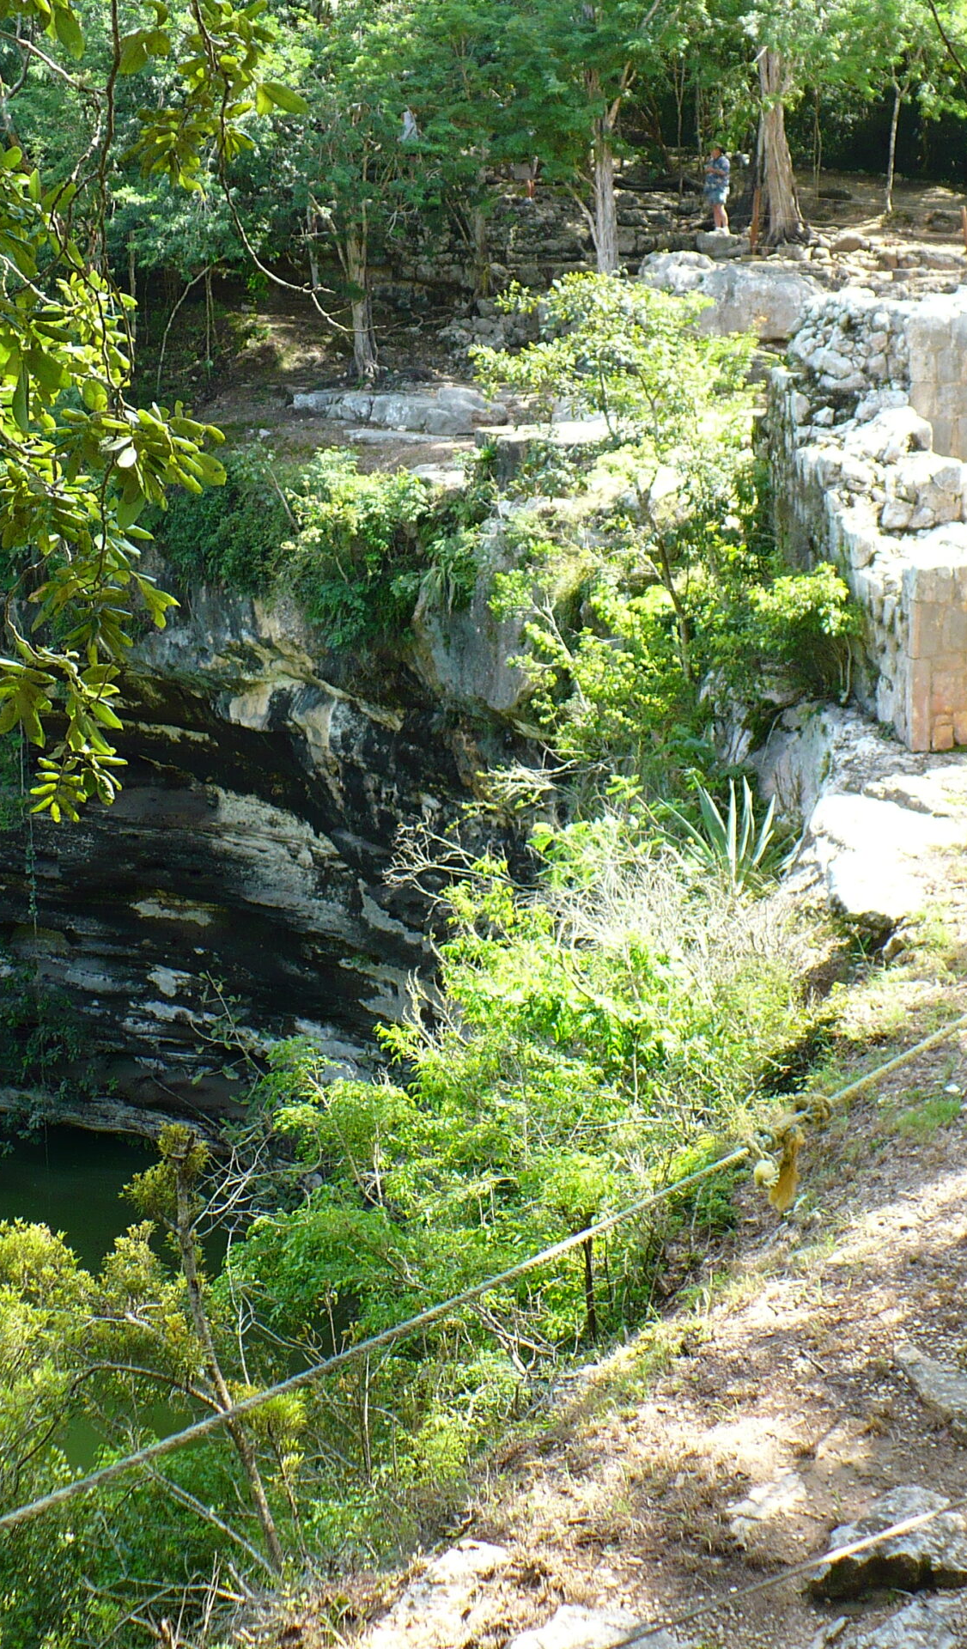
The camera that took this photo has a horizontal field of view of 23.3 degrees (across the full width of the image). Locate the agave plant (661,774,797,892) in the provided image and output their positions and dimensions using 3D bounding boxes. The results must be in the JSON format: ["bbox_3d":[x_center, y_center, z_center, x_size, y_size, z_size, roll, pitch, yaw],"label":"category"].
[{"bbox_3d":[1.913,0.101,18.500,1.060,0.920,1.040,-1,18,0],"label":"agave plant"}]

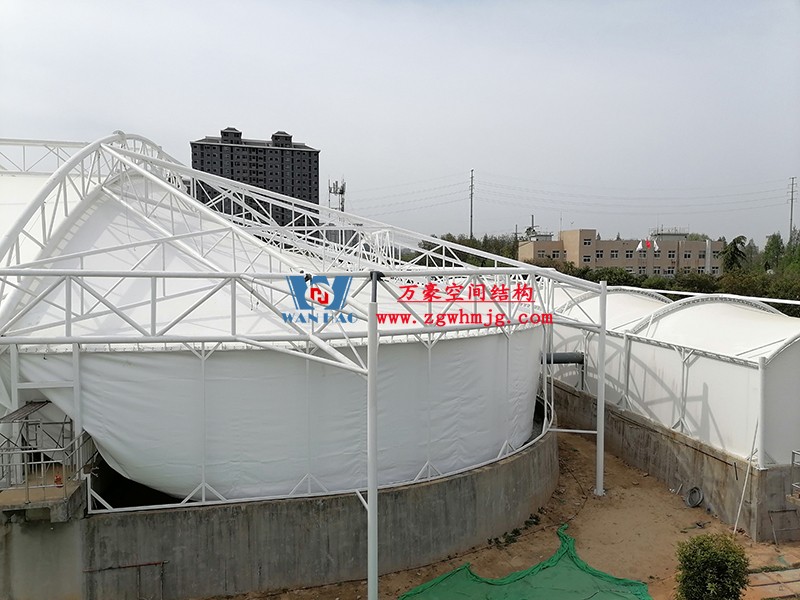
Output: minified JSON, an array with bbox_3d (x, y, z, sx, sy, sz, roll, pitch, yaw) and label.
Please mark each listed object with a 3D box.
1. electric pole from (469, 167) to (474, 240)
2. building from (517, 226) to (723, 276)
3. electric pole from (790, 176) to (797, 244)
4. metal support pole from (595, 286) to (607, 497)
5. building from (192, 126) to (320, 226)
[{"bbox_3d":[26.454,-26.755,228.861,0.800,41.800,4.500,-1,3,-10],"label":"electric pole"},{"bbox_3d":[50.284,-8.139,140.637,43.800,14.300,16.100,-1,3,-15],"label":"building"},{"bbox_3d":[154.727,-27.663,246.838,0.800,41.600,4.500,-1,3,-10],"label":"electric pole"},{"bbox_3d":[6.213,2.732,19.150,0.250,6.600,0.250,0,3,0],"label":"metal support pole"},{"bbox_3d":[-60.171,-38.947,260.714,51.000,62.600,16.000,-1,3,-21],"label":"building"}]

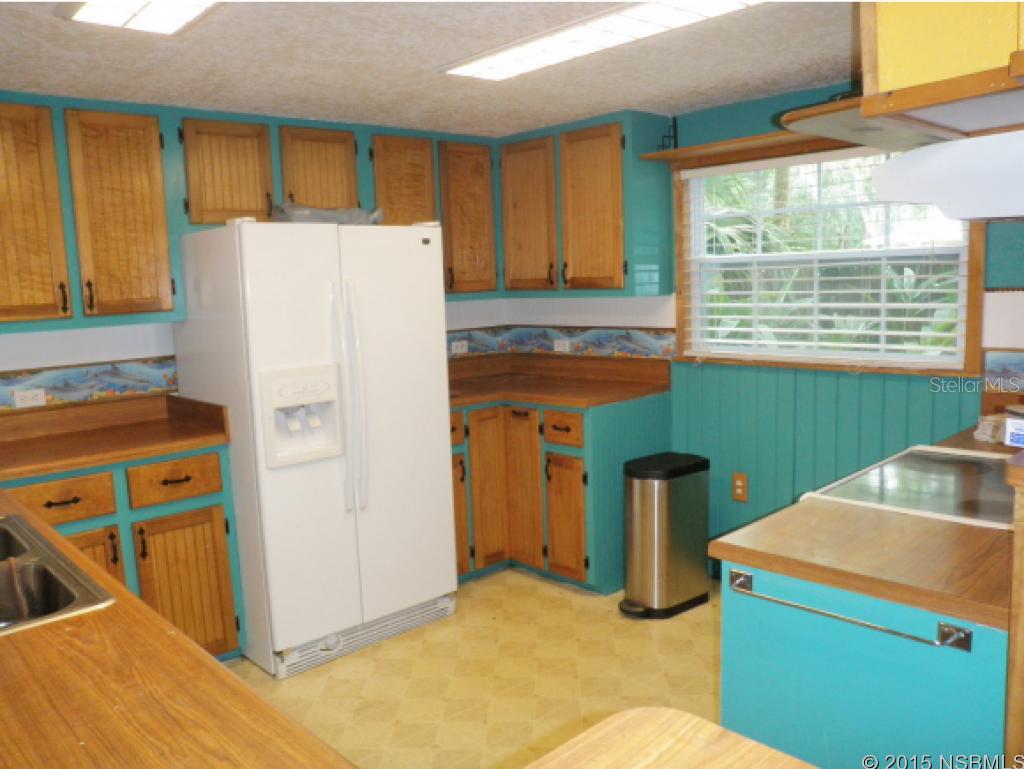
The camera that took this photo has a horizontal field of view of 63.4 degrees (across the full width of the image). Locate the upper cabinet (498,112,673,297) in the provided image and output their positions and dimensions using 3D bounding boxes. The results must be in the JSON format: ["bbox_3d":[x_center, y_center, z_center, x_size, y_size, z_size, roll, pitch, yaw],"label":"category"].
[{"bbox_3d":[0.335,-0.863,4.197,0.327,0.842,0.941,-9,9,-41],"label":"upper cabinet"}]

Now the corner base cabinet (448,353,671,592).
[{"bbox_3d":[-0.027,0.433,4.242,1.103,1.042,1.269,-9,9,-41],"label":"corner base cabinet"}]

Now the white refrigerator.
[{"bbox_3d":[-0.848,0.201,3.618,0.867,1.726,0.830,-9,9,-41],"label":"white refrigerator"}]

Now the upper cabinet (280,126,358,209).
[{"bbox_3d":[-0.969,-0.940,3.858,0.380,0.425,0.334,-9,9,-41],"label":"upper cabinet"}]

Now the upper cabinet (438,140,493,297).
[{"bbox_3d":[-0.330,-0.868,4.427,0.344,0.756,0.334,-9,9,-41],"label":"upper cabinet"}]

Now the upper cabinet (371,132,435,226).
[{"bbox_3d":[-0.624,-0.992,4.158,0.369,0.425,0.334,-9,9,-41],"label":"upper cabinet"}]

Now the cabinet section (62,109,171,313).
[{"bbox_3d":[-1.589,-0.662,3.280,0.331,0.757,0.310,-10,11,-42],"label":"cabinet section"}]

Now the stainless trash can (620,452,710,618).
[{"bbox_3d":[0.663,0.663,3.668,0.374,0.653,0.253,-9,9,-41],"label":"stainless trash can"}]

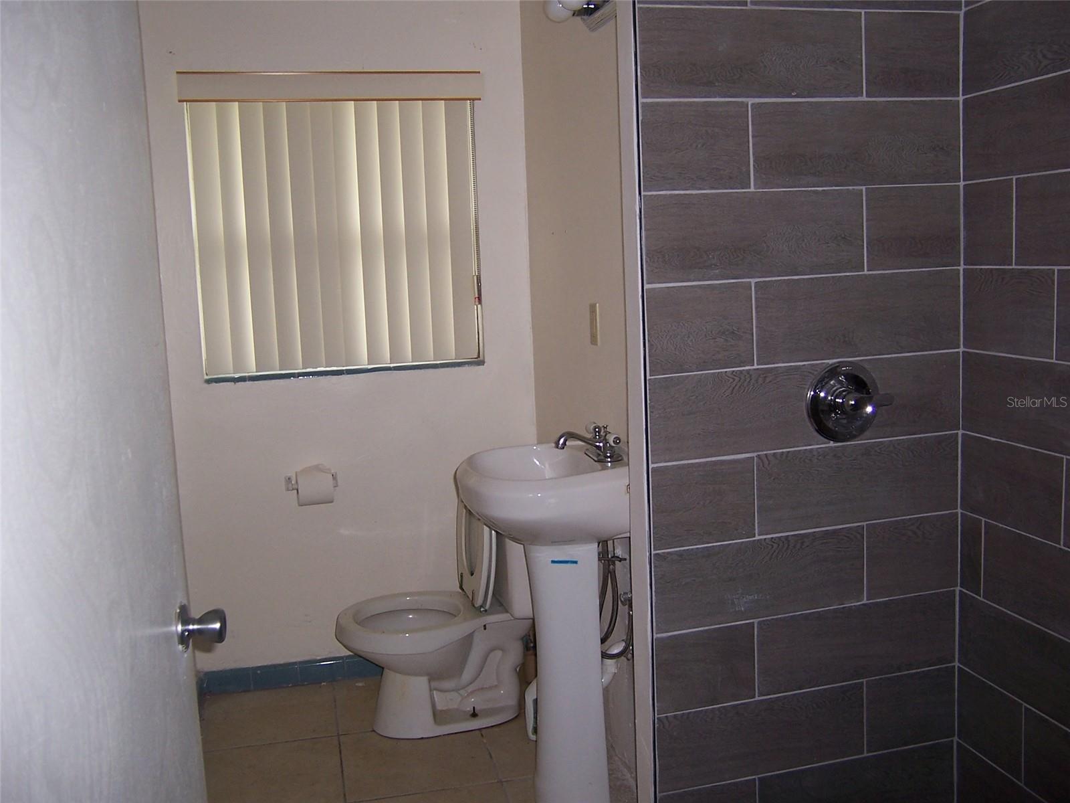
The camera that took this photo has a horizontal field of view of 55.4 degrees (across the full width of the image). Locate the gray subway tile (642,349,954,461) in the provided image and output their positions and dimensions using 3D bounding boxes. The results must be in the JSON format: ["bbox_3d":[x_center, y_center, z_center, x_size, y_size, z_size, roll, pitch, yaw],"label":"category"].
[{"bbox_3d":[0.586,0.010,2.170,0.721,0.174,0.010,-4,8,-13],"label":"gray subway tile"}]

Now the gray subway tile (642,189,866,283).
[{"bbox_3d":[0.455,-0.340,2.092,0.488,0.176,0.010,-4,8,-13],"label":"gray subway tile"}]

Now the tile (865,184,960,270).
[{"bbox_3d":[0.831,-0.381,2.244,0.244,0.179,0.010,-4,7,-16],"label":"tile"}]

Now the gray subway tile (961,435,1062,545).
[{"bbox_3d":[0.997,0.178,2.138,0.010,0.178,0.316,-4,8,-14],"label":"gray subway tile"}]

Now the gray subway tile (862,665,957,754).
[{"bbox_3d":[0.877,0.717,2.381,0.244,0.179,0.010,-4,7,-16],"label":"gray subway tile"}]

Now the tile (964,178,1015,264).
[{"bbox_3d":[0.954,-0.369,2.139,0.010,0.178,0.162,-4,8,-14],"label":"tile"}]

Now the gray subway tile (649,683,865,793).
[{"bbox_3d":[0.506,0.736,2.250,0.495,0.178,0.010,-5,8,-14],"label":"gray subway tile"}]

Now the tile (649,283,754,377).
[{"bbox_3d":[0.340,-0.153,2.095,0.230,0.178,0.010,-5,8,-14],"label":"tile"}]

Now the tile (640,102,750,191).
[{"bbox_3d":[0.322,-0.508,2.038,0.230,0.174,0.010,-4,8,-13],"label":"tile"}]

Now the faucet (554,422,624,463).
[{"bbox_3d":[0.128,0.103,2.474,0.147,0.087,0.160,-4,8,-13],"label":"faucet"}]

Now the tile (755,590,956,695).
[{"bbox_3d":[0.737,0.547,2.319,0.517,0.179,0.010,-4,7,-16],"label":"tile"}]

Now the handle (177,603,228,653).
[{"bbox_3d":[-0.457,0.310,1.400,0.064,0.065,0.065,-3,7,-4],"label":"handle"}]

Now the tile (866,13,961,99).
[{"bbox_3d":[0.785,-0.718,2.125,0.224,0.169,0.010,-4,8,-13],"label":"tile"}]

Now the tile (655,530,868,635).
[{"bbox_3d":[0.491,0.378,2.200,0.495,0.178,0.010,-5,8,-14],"label":"tile"}]

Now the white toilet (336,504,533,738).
[{"bbox_3d":[-0.241,0.598,3.065,0.705,0.750,0.440,-4,7,-12],"label":"white toilet"}]

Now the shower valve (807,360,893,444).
[{"bbox_3d":[0.666,0.005,2.149,0.169,0.173,0.066,-4,8,-13],"label":"shower valve"}]

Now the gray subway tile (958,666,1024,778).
[{"bbox_3d":[1.008,0.710,2.258,0.010,0.178,0.224,-4,8,-14],"label":"gray subway tile"}]

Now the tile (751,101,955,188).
[{"bbox_3d":[0.693,-0.550,2.183,0.517,0.179,0.010,-4,7,-16],"label":"tile"}]

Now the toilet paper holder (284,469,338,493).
[{"bbox_3d":[-0.722,0.263,3.304,0.167,0.052,0.075,-4,8,-13],"label":"toilet paper holder"}]

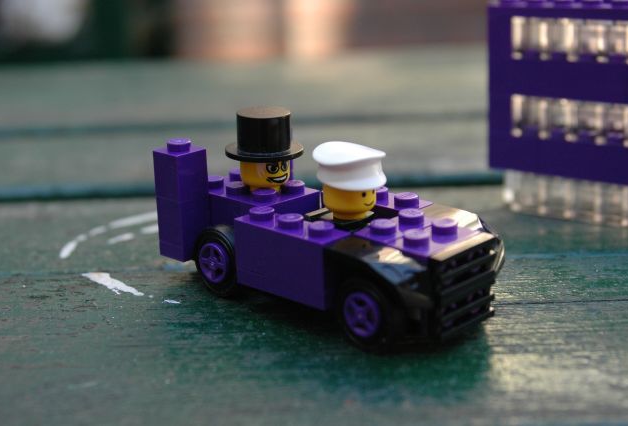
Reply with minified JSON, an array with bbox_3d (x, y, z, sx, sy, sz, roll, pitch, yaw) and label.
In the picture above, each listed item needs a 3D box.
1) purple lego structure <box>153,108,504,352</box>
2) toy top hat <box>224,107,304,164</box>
[{"bbox_3d":[0.002,0.003,0.273,0.074,0.029,0.033,14,24,43],"label":"purple lego structure"},{"bbox_3d":[-0.010,-0.016,0.279,0.016,0.008,0.016,-2,17,1],"label":"toy top hat"}]

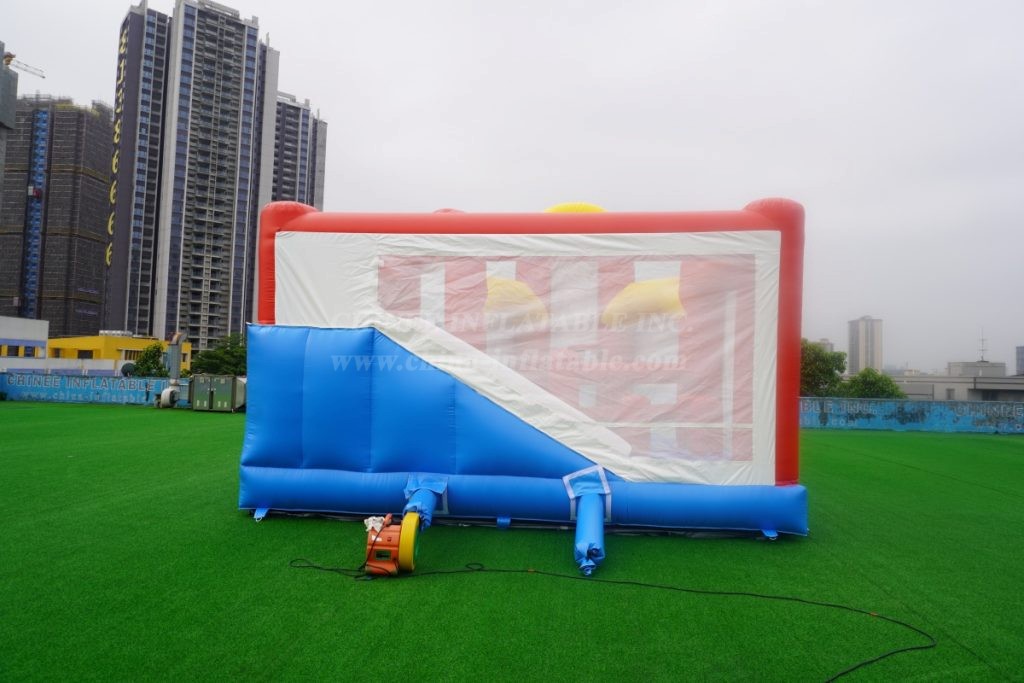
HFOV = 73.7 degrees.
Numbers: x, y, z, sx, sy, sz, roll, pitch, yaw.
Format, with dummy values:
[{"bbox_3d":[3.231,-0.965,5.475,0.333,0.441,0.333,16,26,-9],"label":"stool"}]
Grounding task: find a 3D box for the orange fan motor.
[{"bbox_3d":[-0.986,1.655,5.701,0.430,0.450,0.460,2,-3,4],"label":"orange fan motor"}]

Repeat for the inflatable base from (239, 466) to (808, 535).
[{"bbox_3d":[0.206,1.850,9.421,6.103,0.540,4.300,2,-3,4],"label":"inflatable base"}]

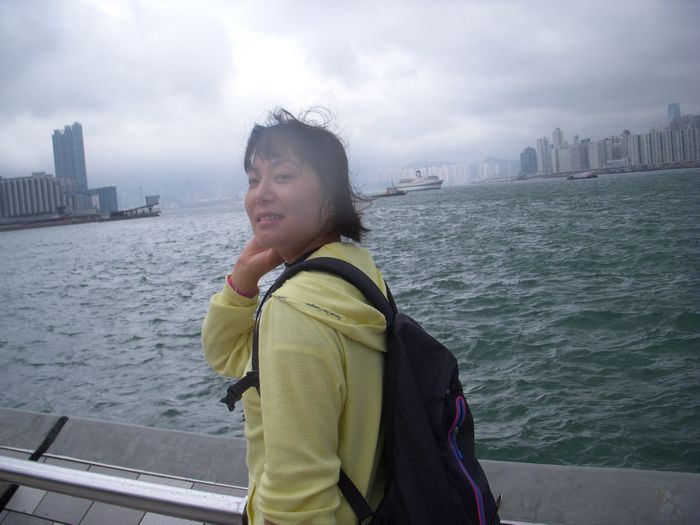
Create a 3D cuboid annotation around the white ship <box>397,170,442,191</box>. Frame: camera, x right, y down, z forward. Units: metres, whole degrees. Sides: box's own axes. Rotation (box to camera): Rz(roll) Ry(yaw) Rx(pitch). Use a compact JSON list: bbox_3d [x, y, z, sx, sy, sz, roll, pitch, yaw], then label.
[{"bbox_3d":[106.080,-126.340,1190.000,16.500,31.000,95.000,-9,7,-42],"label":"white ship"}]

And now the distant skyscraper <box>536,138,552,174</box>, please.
[{"bbox_3d":[729.000,-393.950,2880.000,46.000,146.000,36.000,-4,5,13],"label":"distant skyscraper"}]

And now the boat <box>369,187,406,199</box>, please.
[{"bbox_3d":[29.290,-53.080,580.000,27.000,6.800,7.000,-3,5,18],"label":"boat"}]

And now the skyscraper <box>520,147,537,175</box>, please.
[{"bbox_3d":[636.500,-354.660,2740.000,50.000,108.000,42.000,-4,5,13],"label":"skyscraper"}]

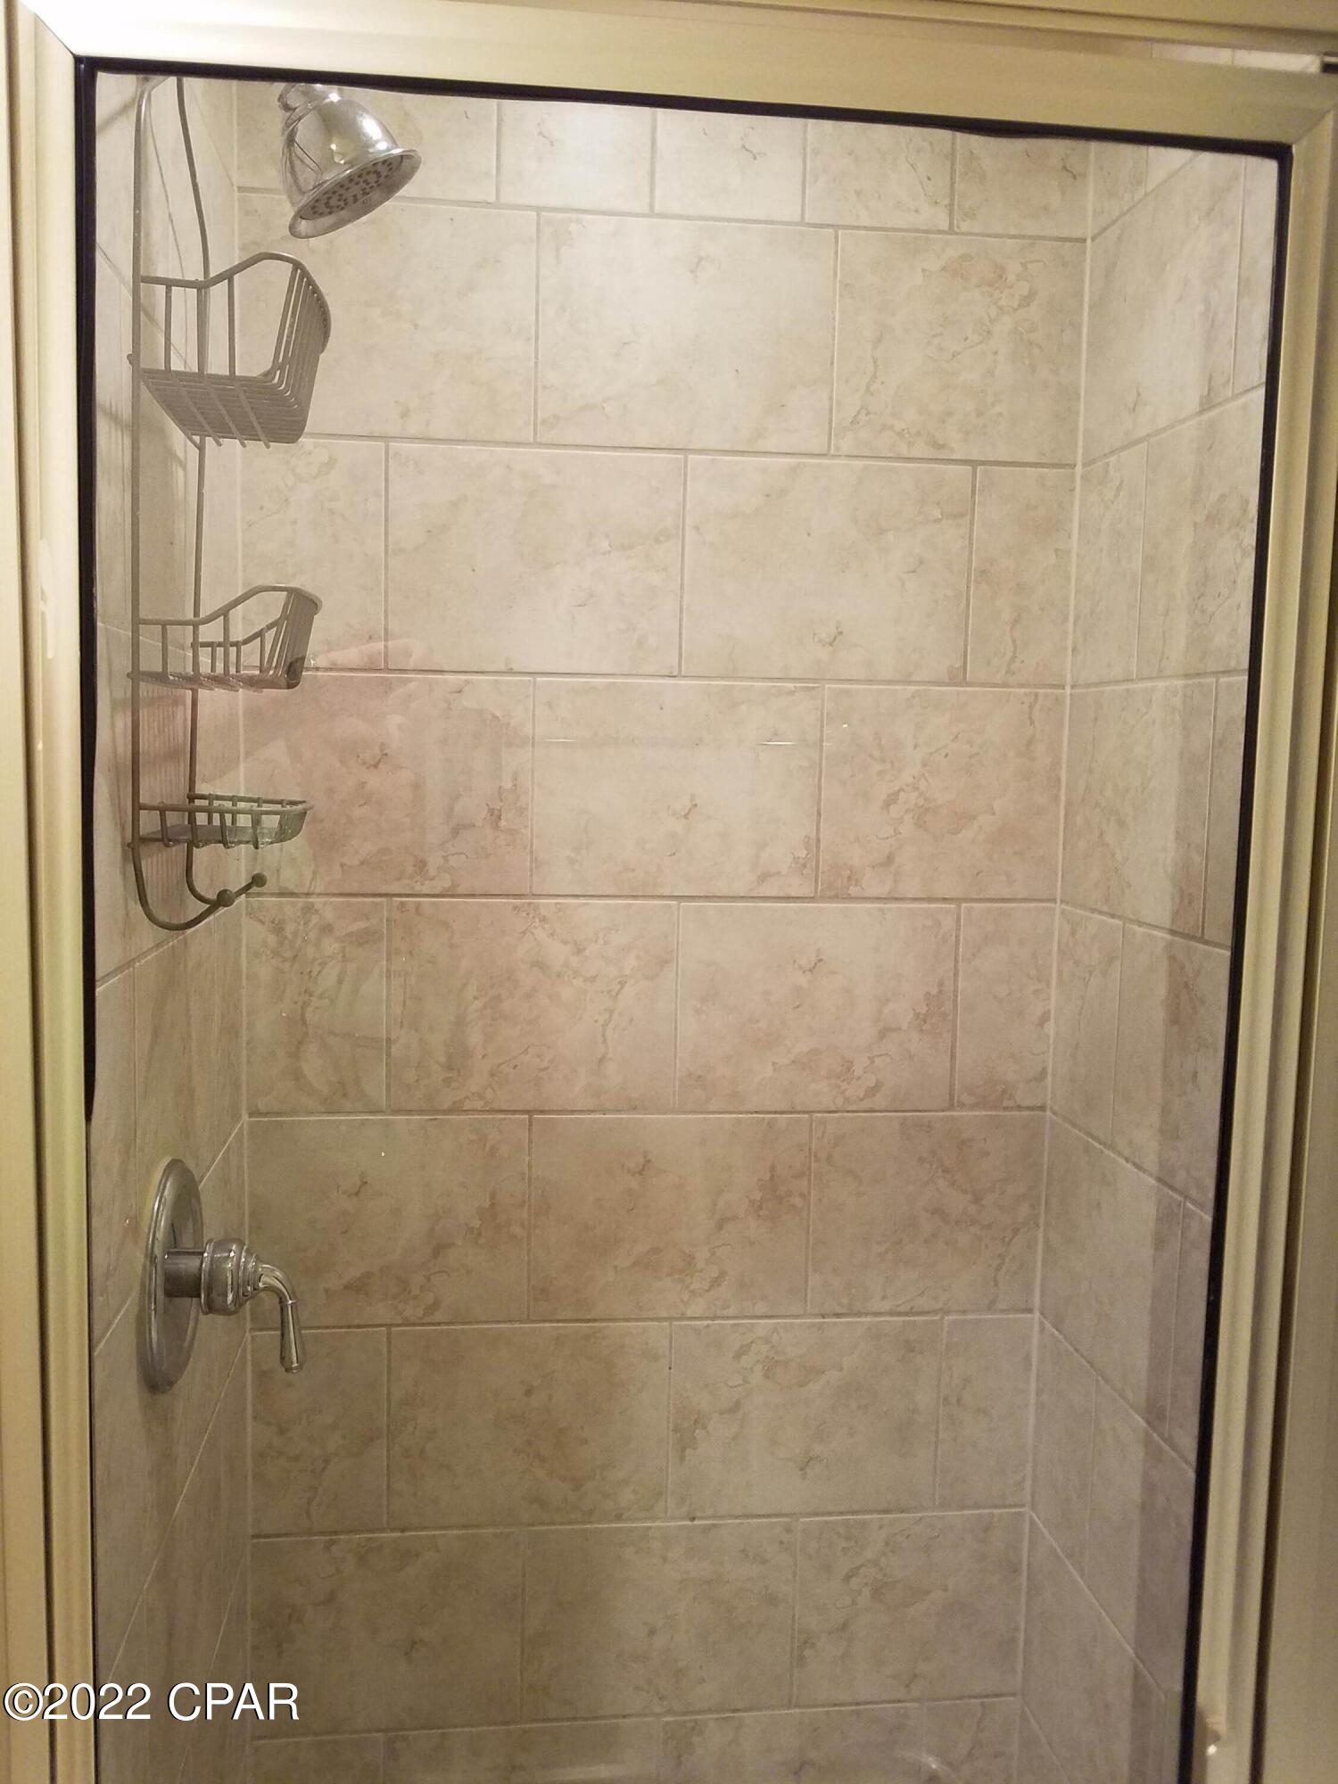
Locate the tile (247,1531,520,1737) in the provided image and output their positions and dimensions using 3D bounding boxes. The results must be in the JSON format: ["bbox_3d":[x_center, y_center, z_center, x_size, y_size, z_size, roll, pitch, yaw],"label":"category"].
[{"bbox_3d":[-0.323,0.851,1.542,0.304,0.239,0.010,1,6,-6],"label":"tile"}]

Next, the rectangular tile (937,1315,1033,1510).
[{"bbox_3d":[0.376,0.618,1.591,0.108,0.237,0.010,1,6,-6],"label":"rectangular tile"}]

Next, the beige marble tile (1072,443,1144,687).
[{"bbox_3d":[0.468,-0.339,1.419,0.010,0.238,0.154,0,6,-8],"label":"beige marble tile"}]

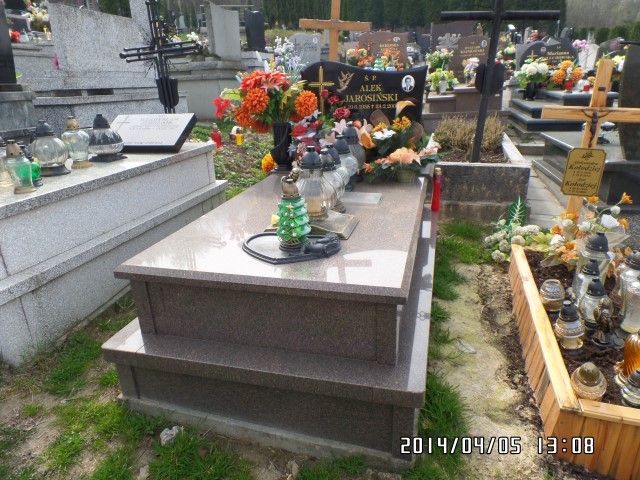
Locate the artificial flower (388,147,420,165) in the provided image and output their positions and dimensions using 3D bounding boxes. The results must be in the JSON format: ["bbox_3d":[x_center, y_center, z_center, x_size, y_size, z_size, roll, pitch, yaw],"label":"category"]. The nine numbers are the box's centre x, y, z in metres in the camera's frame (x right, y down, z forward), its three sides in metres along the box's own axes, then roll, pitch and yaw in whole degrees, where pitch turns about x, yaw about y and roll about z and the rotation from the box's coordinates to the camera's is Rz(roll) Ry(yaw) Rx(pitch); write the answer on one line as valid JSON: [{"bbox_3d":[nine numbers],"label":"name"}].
[{"bbox_3d":[0.530,-0.536,2.699,0.210,0.130,0.170,3,22,15],"label":"artificial flower"}]

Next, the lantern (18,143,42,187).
[{"bbox_3d":[-1.595,-0.408,2.326,0.129,0.214,0.129,3,22,15],"label":"lantern"}]

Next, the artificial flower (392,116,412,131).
[{"bbox_3d":[0.512,-0.723,2.638,0.115,0.090,0.100,3,23,16],"label":"artificial flower"}]

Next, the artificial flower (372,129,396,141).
[{"bbox_3d":[0.399,-0.652,2.630,0.140,0.070,0.110,3,22,15],"label":"artificial flower"}]

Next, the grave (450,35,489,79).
[{"bbox_3d":[2.356,-2.816,6.653,0.553,0.647,0.120,3,23,16],"label":"grave"}]

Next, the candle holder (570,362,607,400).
[{"bbox_3d":[1.012,0.554,1.604,0.136,0.212,0.136,-2,20,17],"label":"candle holder"}]

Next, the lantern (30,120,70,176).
[{"bbox_3d":[-1.484,-0.505,2.327,0.181,0.285,0.181,3,22,15],"label":"lantern"}]

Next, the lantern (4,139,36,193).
[{"bbox_3d":[-1.538,-0.373,2.165,0.125,0.259,0.125,3,22,15],"label":"lantern"}]

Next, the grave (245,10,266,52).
[{"bbox_3d":[-1.019,-3.190,6.513,0.100,0.560,0.701,3,23,16],"label":"grave"}]

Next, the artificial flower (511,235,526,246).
[{"bbox_3d":[1.372,0.004,2.934,0.100,0.085,0.095,3,22,15],"label":"artificial flower"}]

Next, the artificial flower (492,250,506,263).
[{"bbox_3d":[1.113,0.102,2.640,0.082,0.075,0.080,3,22,15],"label":"artificial flower"}]

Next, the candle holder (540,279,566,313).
[{"bbox_3d":[1.036,0.247,1.891,0.102,0.130,0.102,3,22,15],"label":"candle holder"}]

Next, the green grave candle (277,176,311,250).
[{"bbox_3d":[-0.119,-0.111,1.708,0.141,0.286,0.141,3,22,15],"label":"green grave candle"}]

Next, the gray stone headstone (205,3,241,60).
[{"bbox_3d":[-1.302,-2.750,5.621,0.160,0.652,0.816,3,23,16],"label":"gray stone headstone"}]

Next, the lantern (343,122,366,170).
[{"bbox_3d":[0.207,-0.528,2.608,0.151,0.359,0.151,3,23,16],"label":"lantern"}]

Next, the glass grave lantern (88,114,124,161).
[{"bbox_3d":[-1.523,-0.717,2.995,0.250,0.301,0.250,3,22,15],"label":"glass grave lantern"}]

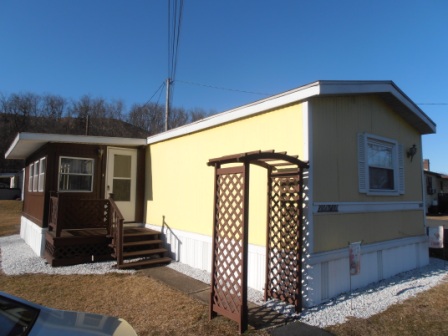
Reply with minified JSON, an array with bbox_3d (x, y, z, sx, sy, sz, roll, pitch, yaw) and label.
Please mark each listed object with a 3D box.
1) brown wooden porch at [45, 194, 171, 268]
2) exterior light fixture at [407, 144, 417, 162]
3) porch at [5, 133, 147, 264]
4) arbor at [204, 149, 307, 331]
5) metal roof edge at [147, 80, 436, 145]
[{"bbox_3d":[-2.633,1.340,7.062,2.309,1.510,1.968,5,-7,-38],"label":"brown wooden porch"},{"bbox_3d":[4.002,-0.322,6.591,0.141,0.355,0.163,5,-7,-38],"label":"exterior light fixture"},{"bbox_3d":[-4.779,0.759,9.551,3.093,3.049,4.810,5,-7,-38],"label":"porch"},{"bbox_3d":[0.433,0.844,4.100,1.228,2.102,0.696,5,-7,-38],"label":"arbor"},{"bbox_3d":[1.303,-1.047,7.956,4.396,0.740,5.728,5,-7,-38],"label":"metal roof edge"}]

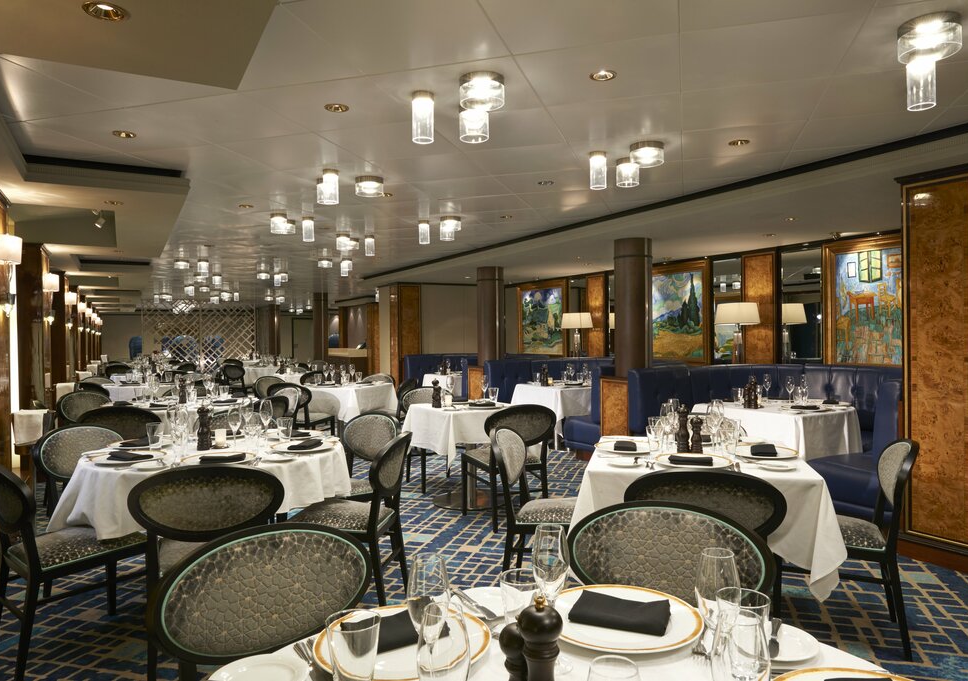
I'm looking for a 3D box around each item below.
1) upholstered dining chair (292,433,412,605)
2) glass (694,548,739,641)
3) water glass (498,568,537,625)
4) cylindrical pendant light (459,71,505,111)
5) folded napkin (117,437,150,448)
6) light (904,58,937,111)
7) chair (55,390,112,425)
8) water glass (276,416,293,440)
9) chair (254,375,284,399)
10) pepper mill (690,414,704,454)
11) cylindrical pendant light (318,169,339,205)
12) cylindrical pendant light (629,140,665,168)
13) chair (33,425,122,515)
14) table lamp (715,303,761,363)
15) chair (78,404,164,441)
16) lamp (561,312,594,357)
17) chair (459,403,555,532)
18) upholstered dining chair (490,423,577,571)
[{"bbox_3d":[-0.645,0.860,3.240,0.570,0.840,0.560,0,0,6],"label":"upholstered dining chair"},{"bbox_3d":[0.343,0.424,1.000,0.067,0.225,0.067,0,0,0],"label":"glass"},{"bbox_3d":[0.073,0.491,1.265,0.086,0.109,0.086,0,0,0],"label":"water glass"},{"bbox_3d":[-0.006,-1.033,2.840,0.186,0.105,0.186,0,0,0],"label":"cylindrical pendant light"},{"bbox_3d":[-1.679,0.492,3.310,0.110,0.030,0.180,0,0,8],"label":"folded napkin"},{"bbox_3d":[1.682,-0.993,2.620,0.098,0.205,0.098,0,0,0],"label":"light"},{"bbox_3d":[-3.373,0.860,6.047,0.570,0.840,0.560,0,0,22],"label":"chair"},{"bbox_3d":[-1.084,0.484,3.720,0.088,0.114,0.088,0,0,0],"label":"water glass"},{"bbox_3d":[-2.467,0.860,8.420,0.570,0.840,0.560,0,0,28],"label":"chair"},{"bbox_3d":[0.999,0.437,3.190,0.056,0.178,0.056,0,0,0],"label":"pepper mill"},{"bbox_3d":[-0.989,-0.993,4.410,0.100,0.205,0.100,0,0,0],"label":"cylindrical pendant light"},{"bbox_3d":[0.922,-1.044,3.846,0.190,0.102,0.190,0,0,0],"label":"cylindrical pendant light"},{"bbox_3d":[-1.963,0.860,3.611,0.570,0.840,0.560,0,0,21],"label":"chair"},{"bbox_3d":[2.580,-0.040,6.930,0.440,0.680,0.440,0,0,0],"label":"table lamp"},{"bbox_3d":[-2.490,0.861,4.740,0.530,0.835,0.570,0,0,-17],"label":"chair"},{"bbox_3d":[1.279,-0.035,9.350,0.440,0.680,0.440,0,0,0],"label":"lamp"},{"bbox_3d":[0.166,0.841,4.768,0.530,0.835,0.570,0,0,-23],"label":"chair"},{"bbox_3d":[0.355,0.856,3.330,0.580,0.860,0.540,0,0,13],"label":"upholstered dining chair"}]

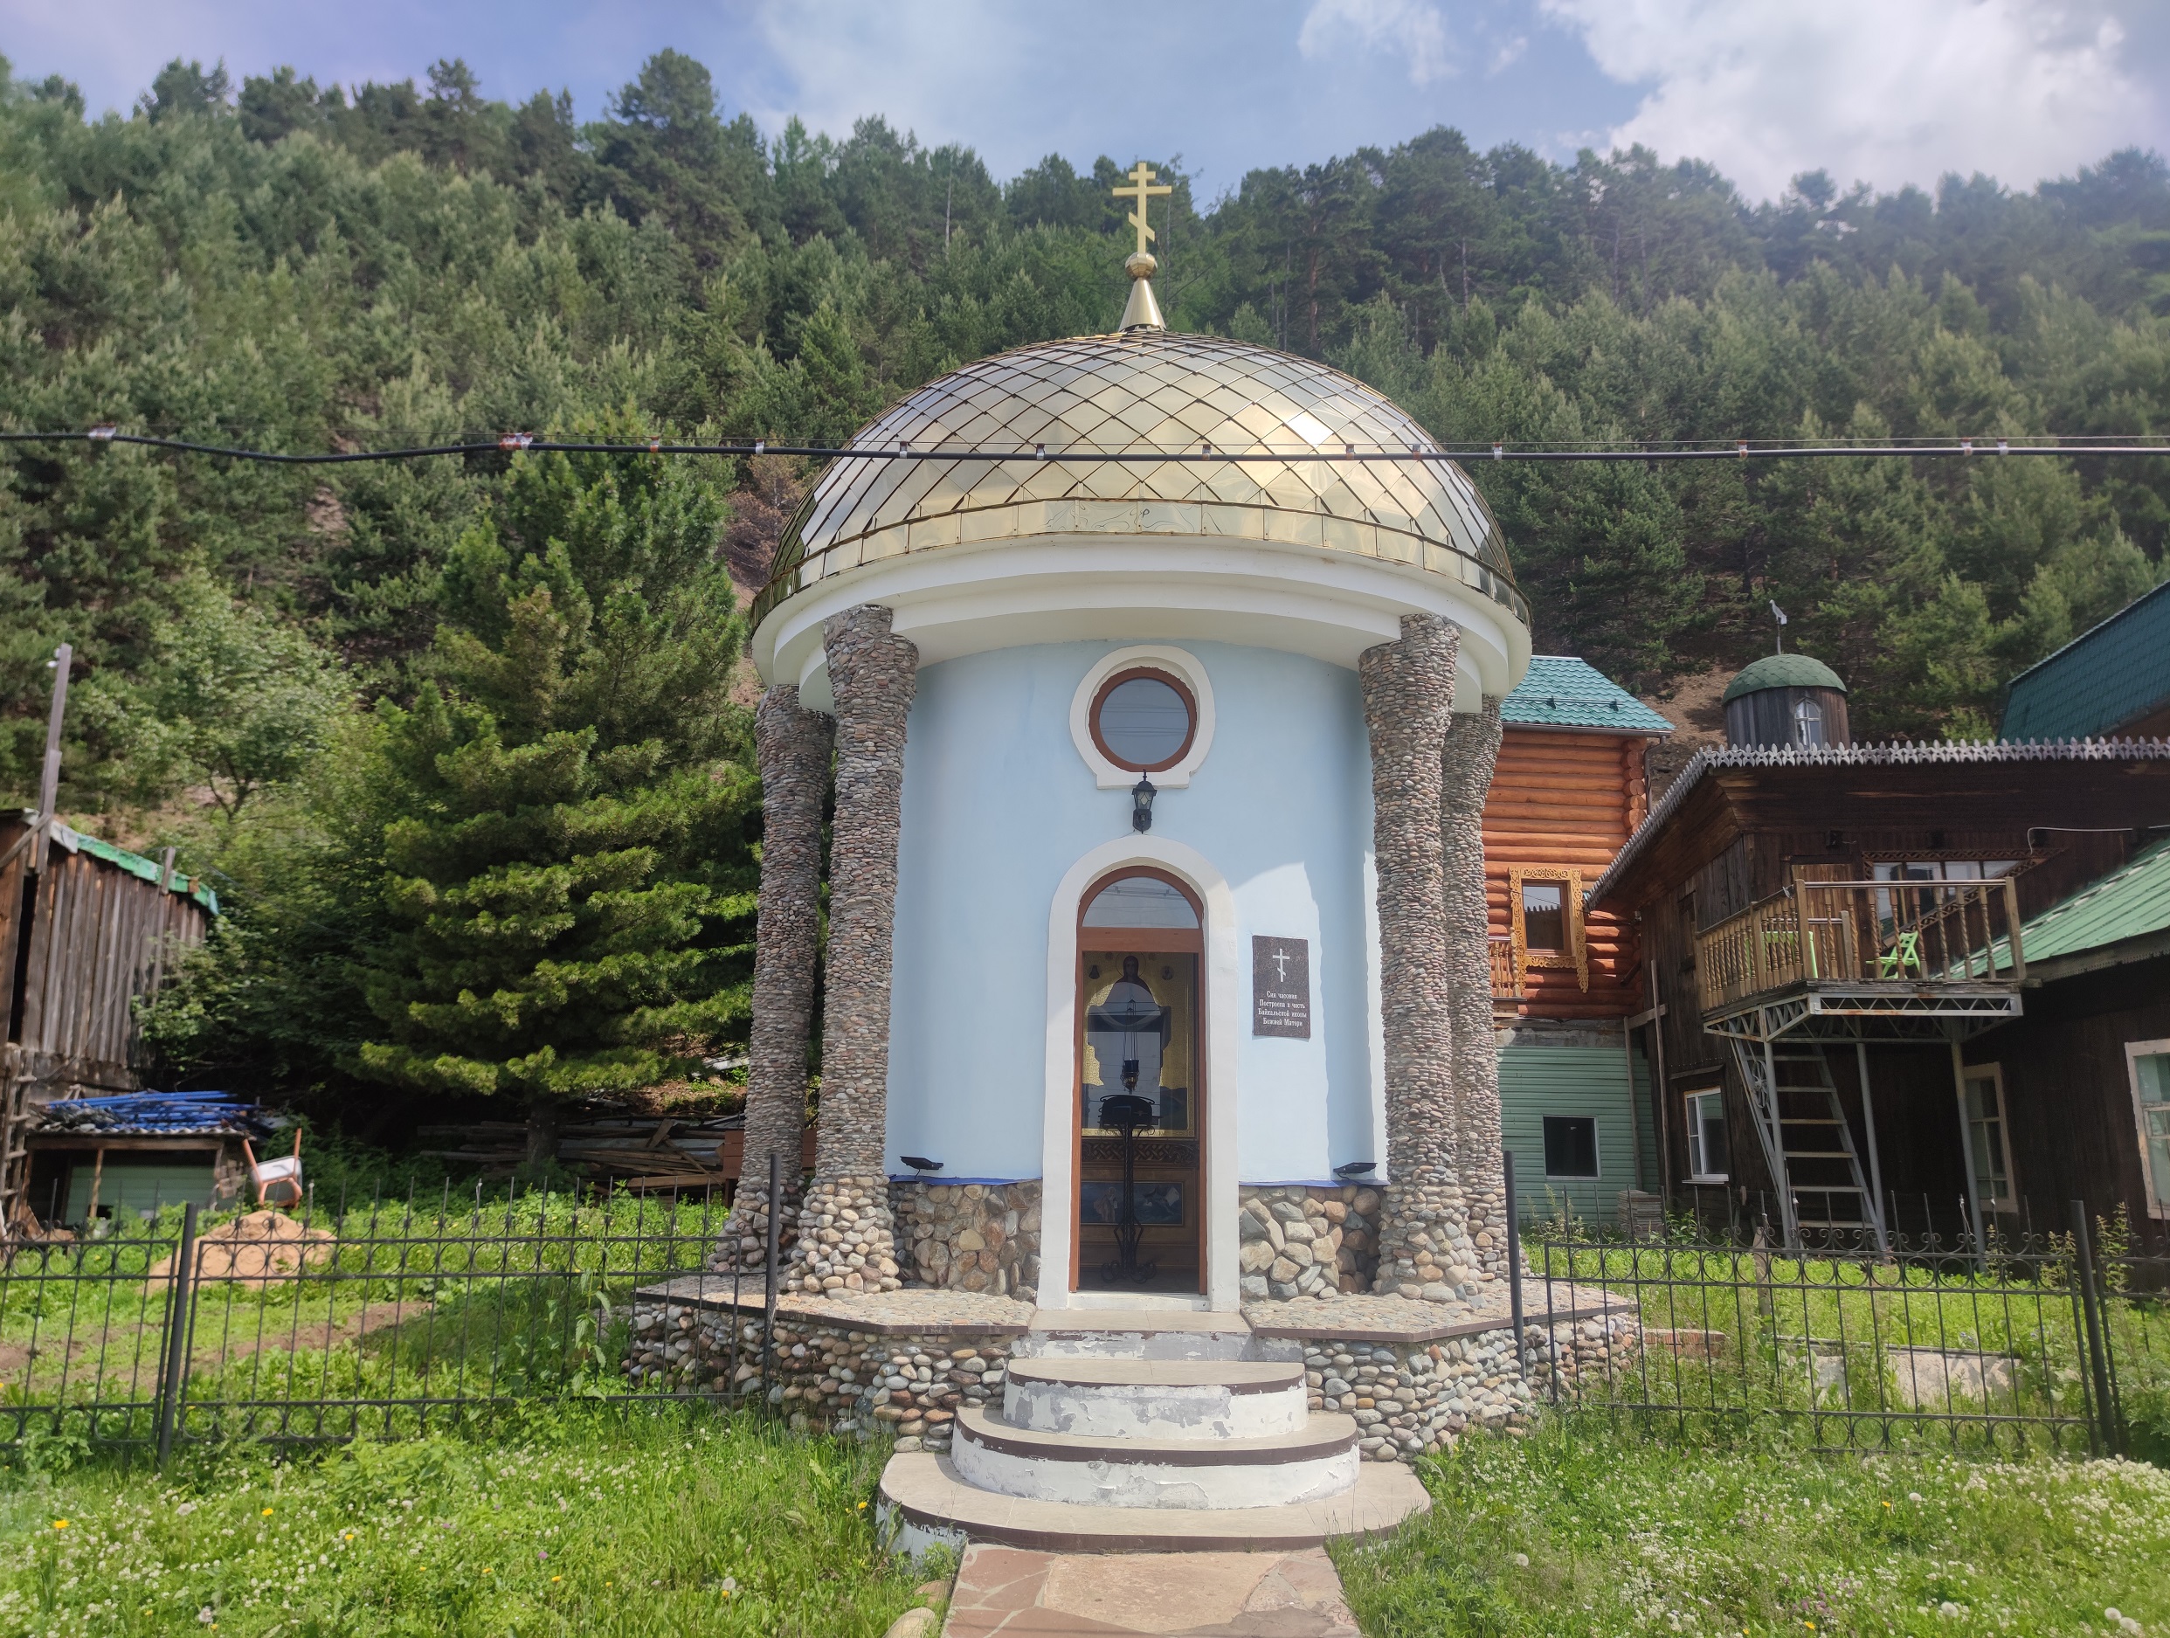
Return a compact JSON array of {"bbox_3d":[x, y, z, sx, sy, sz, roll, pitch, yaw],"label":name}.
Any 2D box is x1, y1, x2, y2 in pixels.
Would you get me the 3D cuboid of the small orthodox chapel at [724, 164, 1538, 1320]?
[{"bbox_3d":[0.376,-1.009,10.679,5.467,8.180,5.467,1,-13,0],"label":"small orthodox chapel"}]

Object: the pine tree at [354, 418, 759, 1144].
[{"bbox_3d":[-5.460,-0.534,16.299,4.150,8.430,4.150,1,-13,0],"label":"pine tree"}]

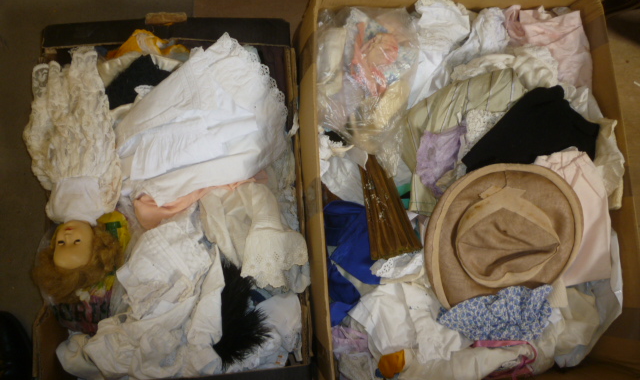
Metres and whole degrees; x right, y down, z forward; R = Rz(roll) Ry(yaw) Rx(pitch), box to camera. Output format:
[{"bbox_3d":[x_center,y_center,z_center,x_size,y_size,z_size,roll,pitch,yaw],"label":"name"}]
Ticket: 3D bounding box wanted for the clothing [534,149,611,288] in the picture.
[{"bbox_3d":[0.456,0.050,0.964,0.133,0.050,0.235,6,81,-5],"label":"clothing"}]

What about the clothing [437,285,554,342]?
[{"bbox_3d":[0.293,0.208,0.895,0.186,0.045,0.088,-7,83,-7],"label":"clothing"}]

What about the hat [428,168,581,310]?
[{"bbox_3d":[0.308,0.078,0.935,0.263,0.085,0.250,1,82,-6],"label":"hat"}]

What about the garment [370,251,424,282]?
[{"bbox_3d":[0.134,0.131,0.915,0.094,0.030,0.057,-7,83,-7],"label":"garment"}]

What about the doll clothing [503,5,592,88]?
[{"bbox_3d":[0.423,-0.265,1.006,0.153,0.060,0.149,6,81,-5],"label":"doll clothing"}]

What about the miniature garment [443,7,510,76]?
[{"bbox_3d":[0.290,-0.274,0.988,0.068,0.045,0.137,40,80,1],"label":"miniature garment"}]

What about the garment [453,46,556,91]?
[{"bbox_3d":[0.339,-0.225,0.987,0.190,0.050,0.072,-9,83,-7],"label":"garment"}]

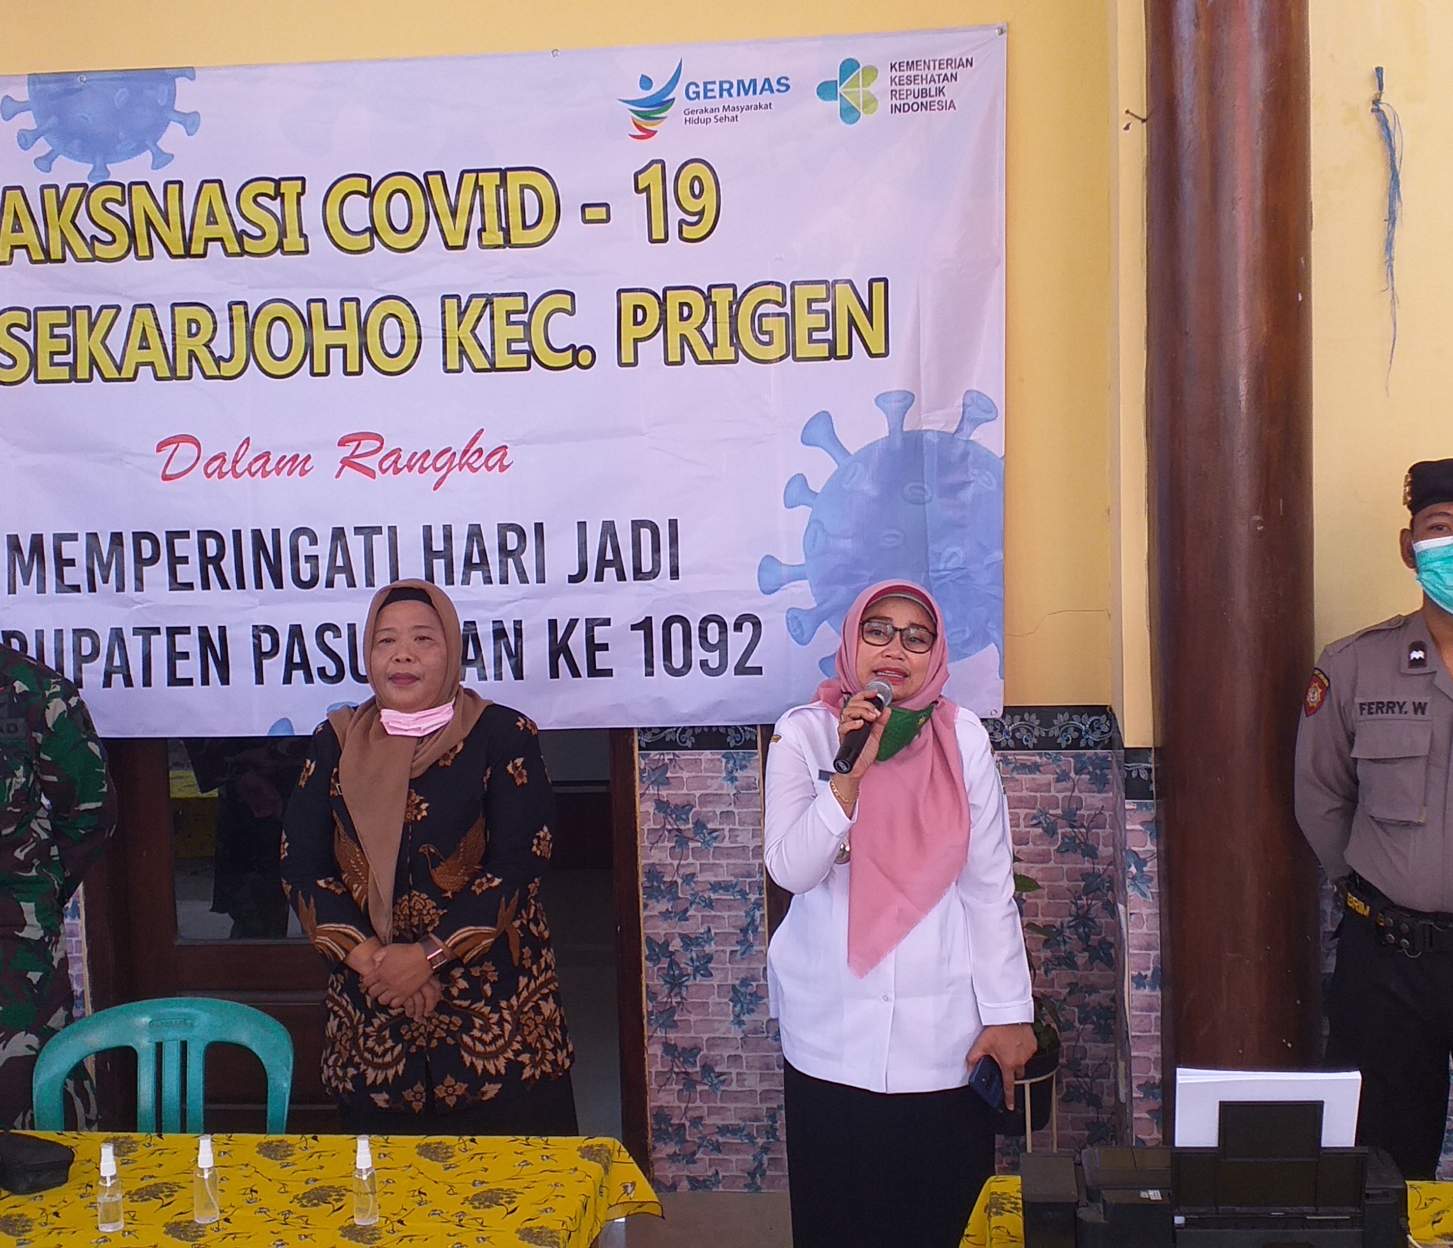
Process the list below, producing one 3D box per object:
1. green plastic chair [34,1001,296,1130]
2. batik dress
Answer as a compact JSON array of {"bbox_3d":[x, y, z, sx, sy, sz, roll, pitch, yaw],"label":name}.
[{"bbox_3d":[-0.959,1.073,2.805,0.450,0.860,0.500,-1,4,2],"label":"green plastic chair"},{"bbox_3d":[-0.555,0.519,3.296,0.520,0.760,0.300,-1,4,4],"label":"batik dress"}]

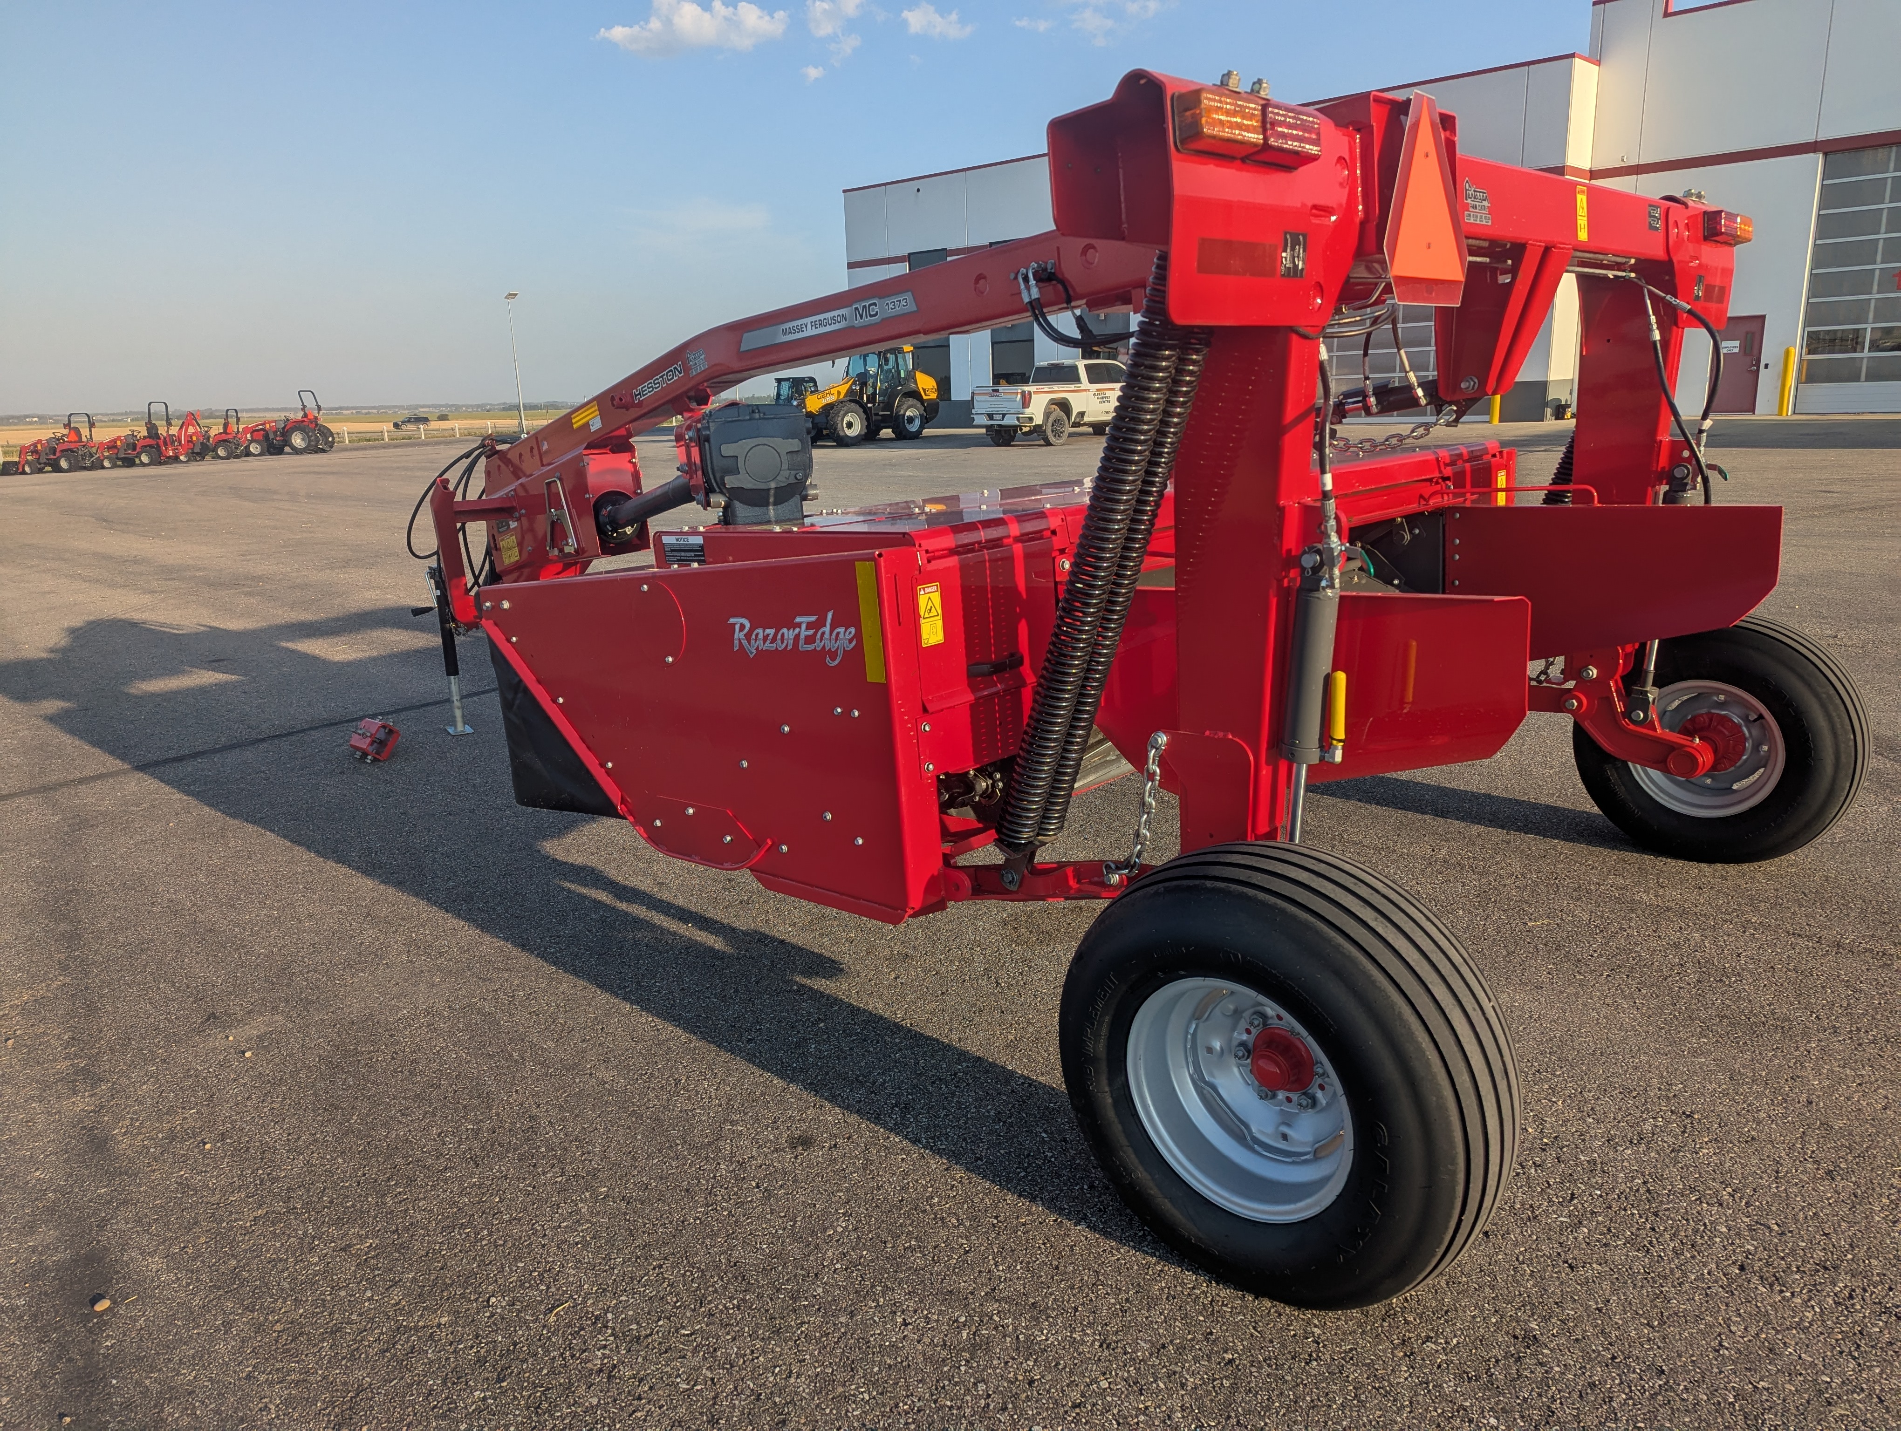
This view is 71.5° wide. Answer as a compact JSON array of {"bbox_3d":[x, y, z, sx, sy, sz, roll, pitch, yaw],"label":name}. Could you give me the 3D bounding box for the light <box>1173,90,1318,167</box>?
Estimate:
[{"bbox_3d":[0.447,-0.867,1.955,0.053,0.082,0.325,11,19,43],"label":"light"}]

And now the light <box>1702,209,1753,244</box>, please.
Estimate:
[{"bbox_3d":[2.222,-1.391,3.766,0.053,0.082,0.320,11,19,43],"label":"light"}]

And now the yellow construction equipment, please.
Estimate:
[{"bbox_3d":[-2.796,-9.117,37.656,4.800,2.620,1.900,-13,18,-39],"label":"yellow construction equipment"}]

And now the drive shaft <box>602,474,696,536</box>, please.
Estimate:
[{"bbox_3d":[-1.231,-0.882,5.481,0.130,0.130,0.740,-16,4,-44],"label":"drive shaft"}]

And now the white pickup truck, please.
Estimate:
[{"bbox_3d":[3.418,-8.444,35.731,2.080,2.050,6.250,11,19,42],"label":"white pickup truck"}]

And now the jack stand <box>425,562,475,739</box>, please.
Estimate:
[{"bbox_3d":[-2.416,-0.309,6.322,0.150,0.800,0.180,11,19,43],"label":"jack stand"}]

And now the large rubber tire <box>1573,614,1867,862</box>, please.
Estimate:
[{"bbox_3d":[2.360,0.076,4.062,0.787,0.787,0.330,11,19,43],"label":"large rubber tire"}]

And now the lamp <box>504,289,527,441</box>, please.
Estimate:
[{"bbox_3d":[-21.253,-17.275,65.172,0.600,6.940,0.600,-9,15,-26],"label":"lamp"}]

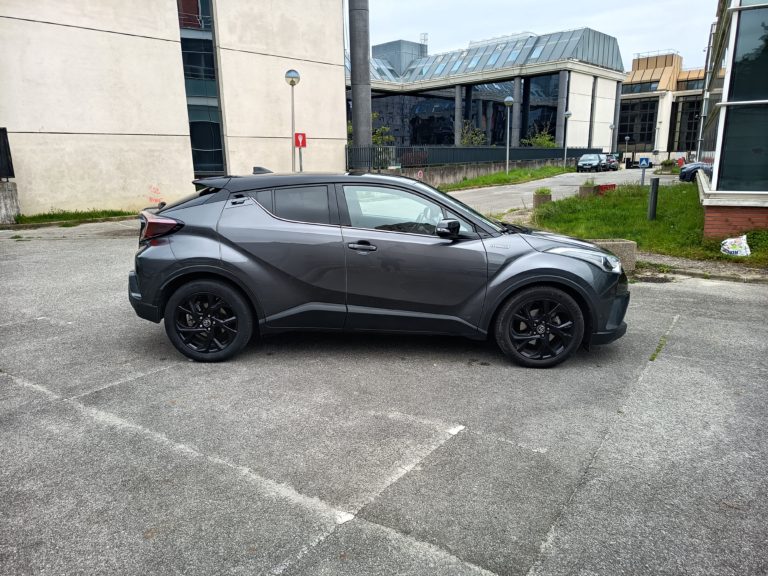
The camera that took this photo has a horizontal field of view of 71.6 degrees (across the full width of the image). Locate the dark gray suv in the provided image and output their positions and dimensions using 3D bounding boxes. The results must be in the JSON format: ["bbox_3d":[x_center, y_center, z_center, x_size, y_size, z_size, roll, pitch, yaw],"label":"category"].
[{"bbox_3d":[0.020,-0.335,4.940,4.370,1.560,1.860,0,14,2],"label":"dark gray suv"}]

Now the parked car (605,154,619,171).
[{"bbox_3d":[21.243,-11.853,50.500,1.750,1.480,4.200,7,16,29],"label":"parked car"}]

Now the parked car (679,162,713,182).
[{"bbox_3d":[16.231,-5.527,24.887,4.300,1.530,1.820,4,15,19],"label":"parked car"}]

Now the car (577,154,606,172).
[{"bbox_3d":[17.457,-10.449,44.800,1.720,1.450,4.200,7,16,29],"label":"car"}]

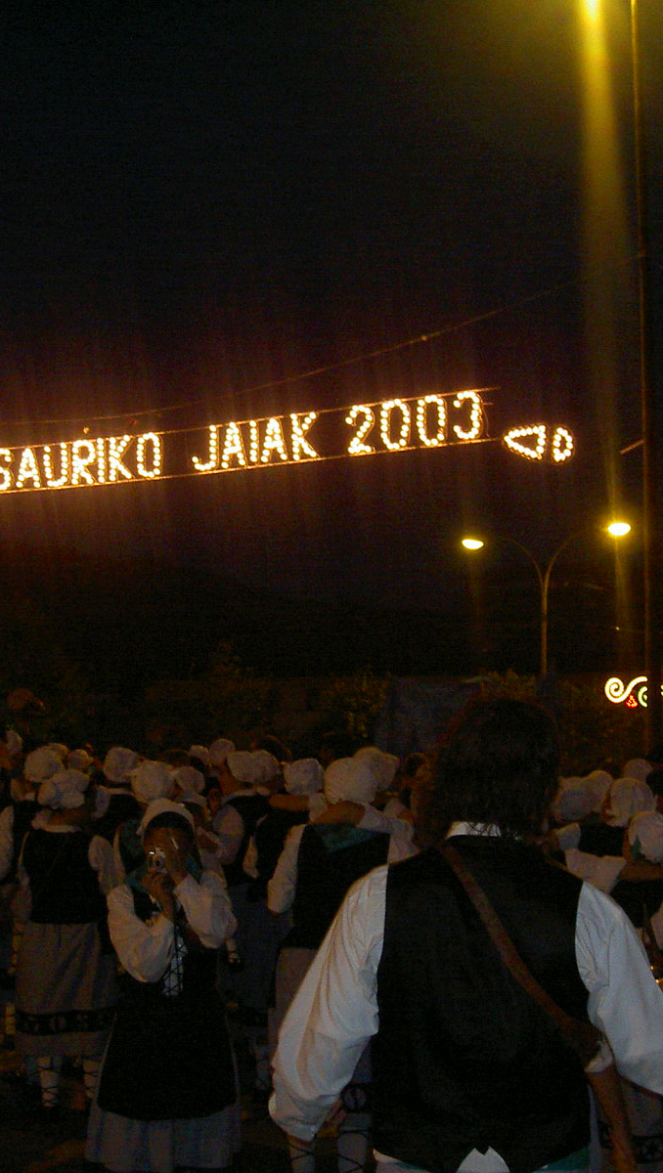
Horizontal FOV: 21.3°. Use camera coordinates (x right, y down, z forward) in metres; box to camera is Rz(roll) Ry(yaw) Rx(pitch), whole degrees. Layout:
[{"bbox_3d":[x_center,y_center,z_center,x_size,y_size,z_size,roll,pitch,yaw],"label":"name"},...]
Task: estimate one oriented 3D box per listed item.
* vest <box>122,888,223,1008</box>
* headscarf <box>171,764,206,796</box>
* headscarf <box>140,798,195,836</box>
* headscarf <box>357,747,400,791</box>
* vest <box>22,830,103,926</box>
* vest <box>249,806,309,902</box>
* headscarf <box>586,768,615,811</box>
[{"bbox_3d":[-0.527,1.191,5.850,0.350,0.430,0.230,1,-6,-3],"label":"vest"},{"bbox_3d":[-0.826,1.110,10.100,0.210,0.200,0.230,2,-6,-20],"label":"headscarf"},{"bbox_3d":[-0.588,0.837,6.300,0.210,0.200,0.240,1,-7,-5],"label":"headscarf"},{"bbox_3d":[0.208,0.847,8.200,0.220,0.210,0.240,0,-5,0],"label":"headscarf"},{"bbox_3d":[-1.239,1.300,8.100,0.380,0.500,0.260,0,-5,0],"label":"vest"},{"bbox_3d":[-0.214,1.212,8.000,0.360,0.460,0.250,0,-5,-5],"label":"vest"},{"bbox_3d":[1.258,0.964,8.300,0.190,0.195,0.230,1,-6,0],"label":"headscarf"}]

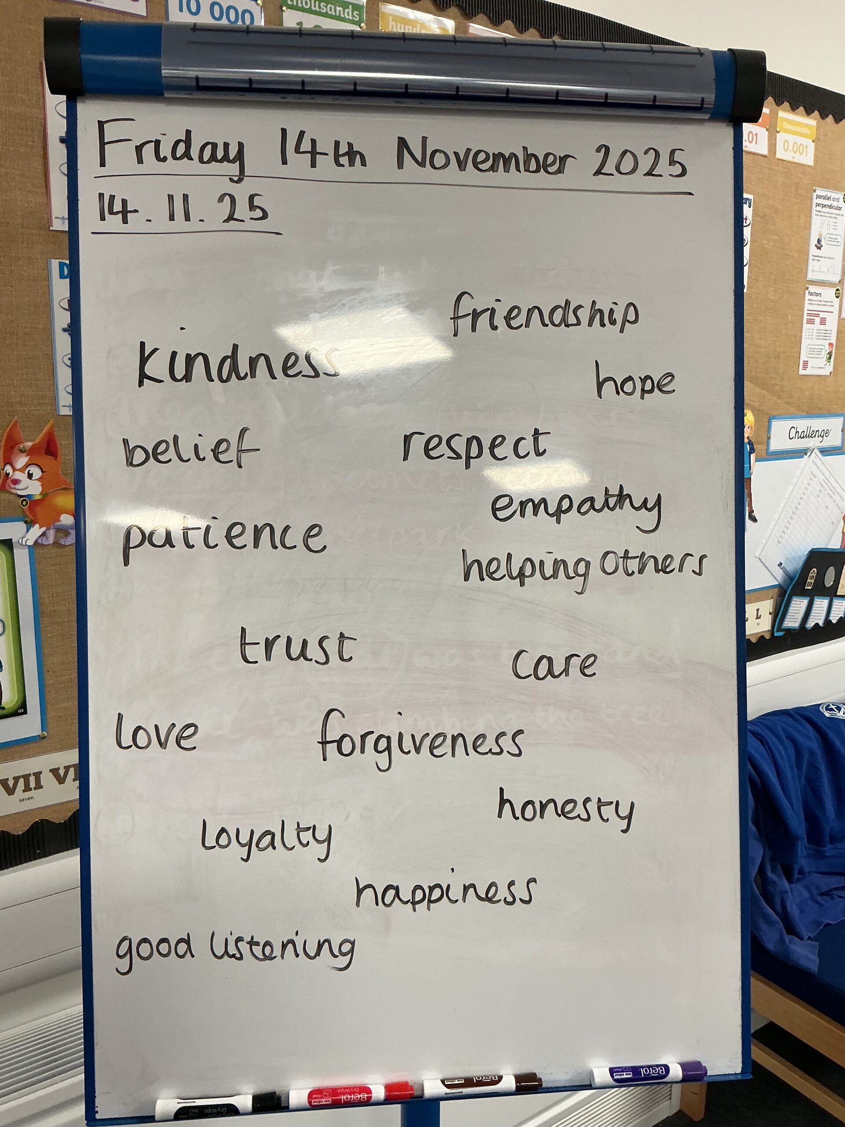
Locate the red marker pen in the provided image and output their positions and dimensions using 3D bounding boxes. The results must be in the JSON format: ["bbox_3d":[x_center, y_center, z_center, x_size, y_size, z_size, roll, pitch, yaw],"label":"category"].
[{"bbox_3d":[-0.071,0.535,0.949,0.124,0.018,0.018,-1,5,-6],"label":"red marker pen"}]

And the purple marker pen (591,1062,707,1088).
[{"bbox_3d":[0.236,0.531,0.981,0.124,0.018,0.018,-1,5,-6],"label":"purple marker pen"}]

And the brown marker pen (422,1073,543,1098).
[{"bbox_3d":[0.062,0.532,0.963,0.124,0.018,0.018,-1,5,-6],"label":"brown marker pen"}]

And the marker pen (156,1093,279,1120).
[{"bbox_3d":[-0.202,0.538,0.935,0.124,0.018,0.018,-1,5,-6],"label":"marker pen"}]

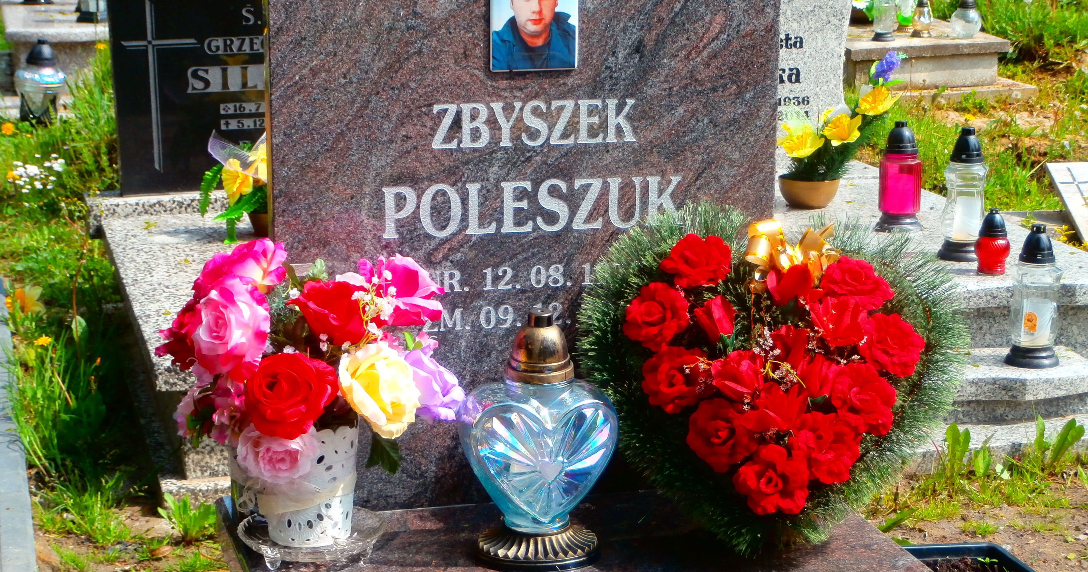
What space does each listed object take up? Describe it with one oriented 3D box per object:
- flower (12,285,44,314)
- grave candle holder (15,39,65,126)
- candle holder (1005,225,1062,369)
[{"bbox_3d":[-1.293,0.035,5.350,0.082,0.076,0.065,-5,13,-21],"label":"flower"},{"bbox_3d":[-1.858,-0.755,7.867,0.180,0.301,0.180,-3,13,-15],"label":"grave candle holder"},{"bbox_3d":[0.962,0.018,4.190,0.107,0.274,0.107,-3,13,-15],"label":"candle holder"}]

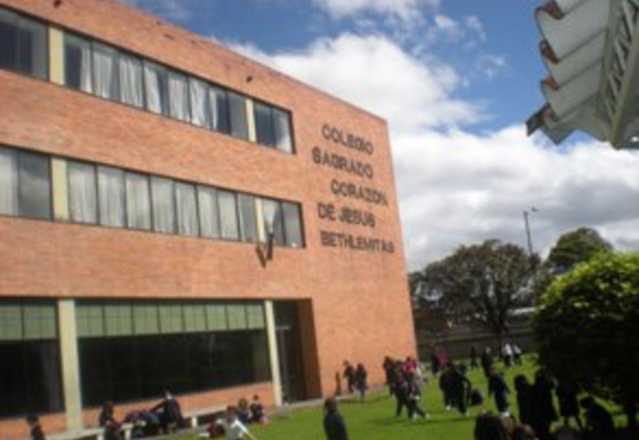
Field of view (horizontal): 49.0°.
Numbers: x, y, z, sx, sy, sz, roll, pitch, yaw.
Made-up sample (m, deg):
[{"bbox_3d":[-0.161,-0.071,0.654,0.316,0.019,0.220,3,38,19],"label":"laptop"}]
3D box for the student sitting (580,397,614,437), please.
[{"bbox_3d":[4.872,3.443,12.300,0.560,0.660,0.450,-4,-11,-9],"label":"student sitting"}]

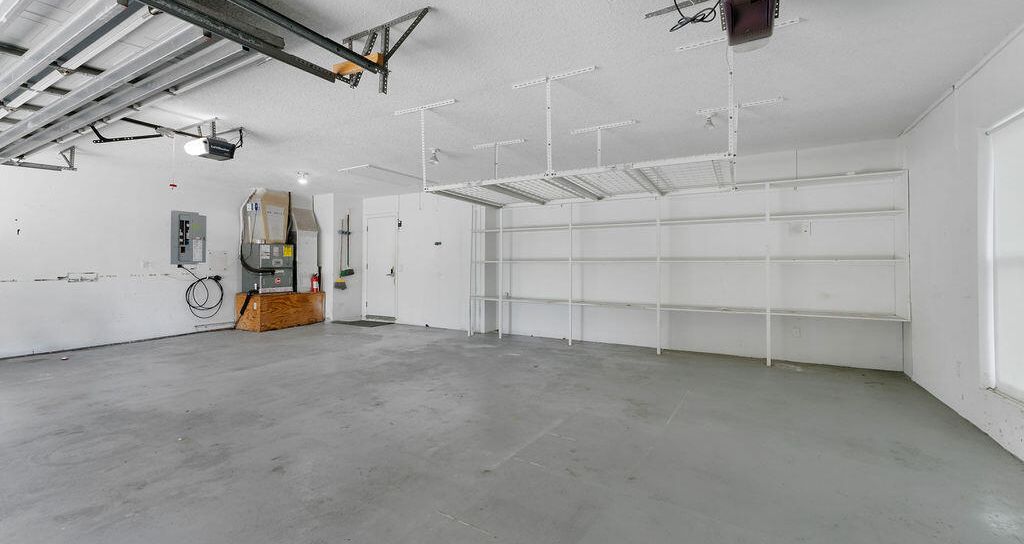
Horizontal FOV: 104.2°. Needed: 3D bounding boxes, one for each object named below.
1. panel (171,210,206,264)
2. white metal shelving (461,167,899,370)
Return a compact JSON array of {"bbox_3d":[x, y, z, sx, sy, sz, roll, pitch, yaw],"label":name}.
[{"bbox_3d":[-5.467,-0.566,6.759,0.091,0.868,0.482,1,2,29],"label":"panel"},{"bbox_3d":[1.677,0.006,5.310,5.217,2.086,0.345,1,2,29],"label":"white metal shelving"}]

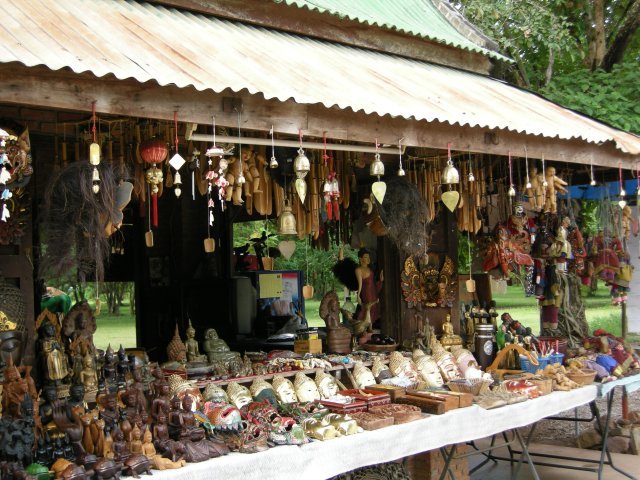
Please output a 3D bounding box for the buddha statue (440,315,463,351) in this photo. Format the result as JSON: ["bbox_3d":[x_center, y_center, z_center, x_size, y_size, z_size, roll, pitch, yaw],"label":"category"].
[{"bbox_3d":[0.785,0.551,5.300,0.125,0.210,0.090,-1,-3,-32],"label":"buddha statue"}]

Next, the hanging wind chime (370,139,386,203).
[{"bbox_3d":[0.254,-0.297,3.850,0.066,0.278,0.060,-1,-1,6],"label":"hanging wind chime"}]

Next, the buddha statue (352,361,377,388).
[{"bbox_3d":[0.241,0.741,4.806,0.113,0.171,0.077,0,-39,-42],"label":"buddha statue"}]

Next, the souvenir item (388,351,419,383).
[{"bbox_3d":[0.471,0.719,5.011,0.141,0.214,0.096,0,-39,-42],"label":"souvenir item"}]

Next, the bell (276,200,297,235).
[{"bbox_3d":[-0.153,-0.106,4.050,0.090,0.160,0.090,-2,-2,0],"label":"bell"}]

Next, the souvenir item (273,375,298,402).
[{"bbox_3d":[-0.164,0.706,4.200,0.105,0.155,0.070,0,-41,-43],"label":"souvenir item"}]

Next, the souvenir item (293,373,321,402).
[{"bbox_3d":[-0.069,0.752,4.530,0.116,0.175,0.079,0,-39,-42],"label":"souvenir item"}]

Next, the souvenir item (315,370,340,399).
[{"bbox_3d":[0.039,0.755,4.626,0.112,0.170,0.076,0,-39,-42],"label":"souvenir item"}]

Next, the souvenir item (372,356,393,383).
[{"bbox_3d":[0.337,0.700,4.750,0.100,0.155,0.070,0,-41,-43],"label":"souvenir item"}]

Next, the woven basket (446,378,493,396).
[{"bbox_3d":[0.757,0.747,4.500,0.150,0.075,0.190,0,-3,-43],"label":"woven basket"}]

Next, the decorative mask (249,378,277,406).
[{"bbox_3d":[-0.281,0.746,4.342,0.107,0.162,0.073,0,-39,-42],"label":"decorative mask"}]

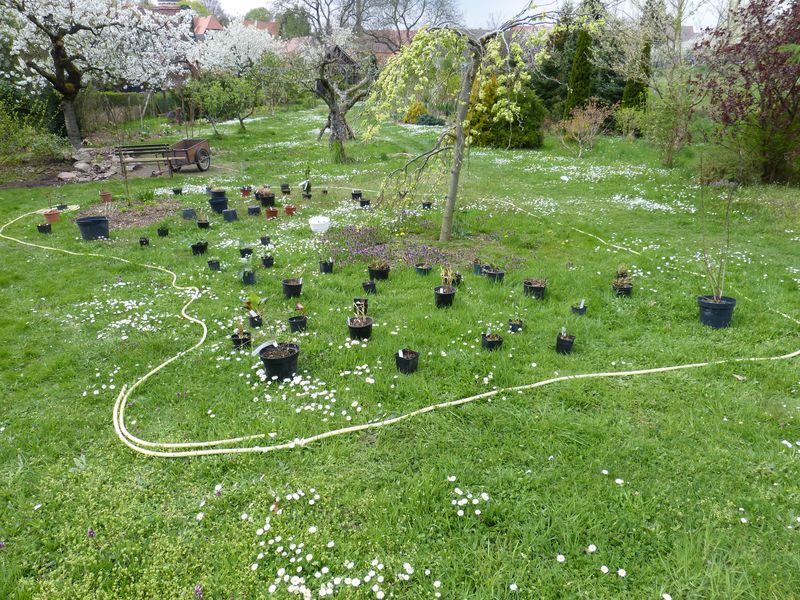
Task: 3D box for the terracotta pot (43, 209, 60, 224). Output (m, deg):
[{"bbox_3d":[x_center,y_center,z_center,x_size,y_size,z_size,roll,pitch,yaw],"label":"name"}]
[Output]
[{"bbox_3d":[-4.410,-1.056,7.333,0.200,0.155,0.200,0,20,0],"label":"terracotta pot"}]

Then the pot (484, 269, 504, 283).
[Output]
[{"bbox_3d":[0.825,-0.213,5.036,0.162,0.122,0.162,0,20,0],"label":"pot"}]

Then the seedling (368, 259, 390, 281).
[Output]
[{"bbox_3d":[-0.187,-0.297,5.262,0.200,0.180,0.195,0,20,0],"label":"seedling"}]

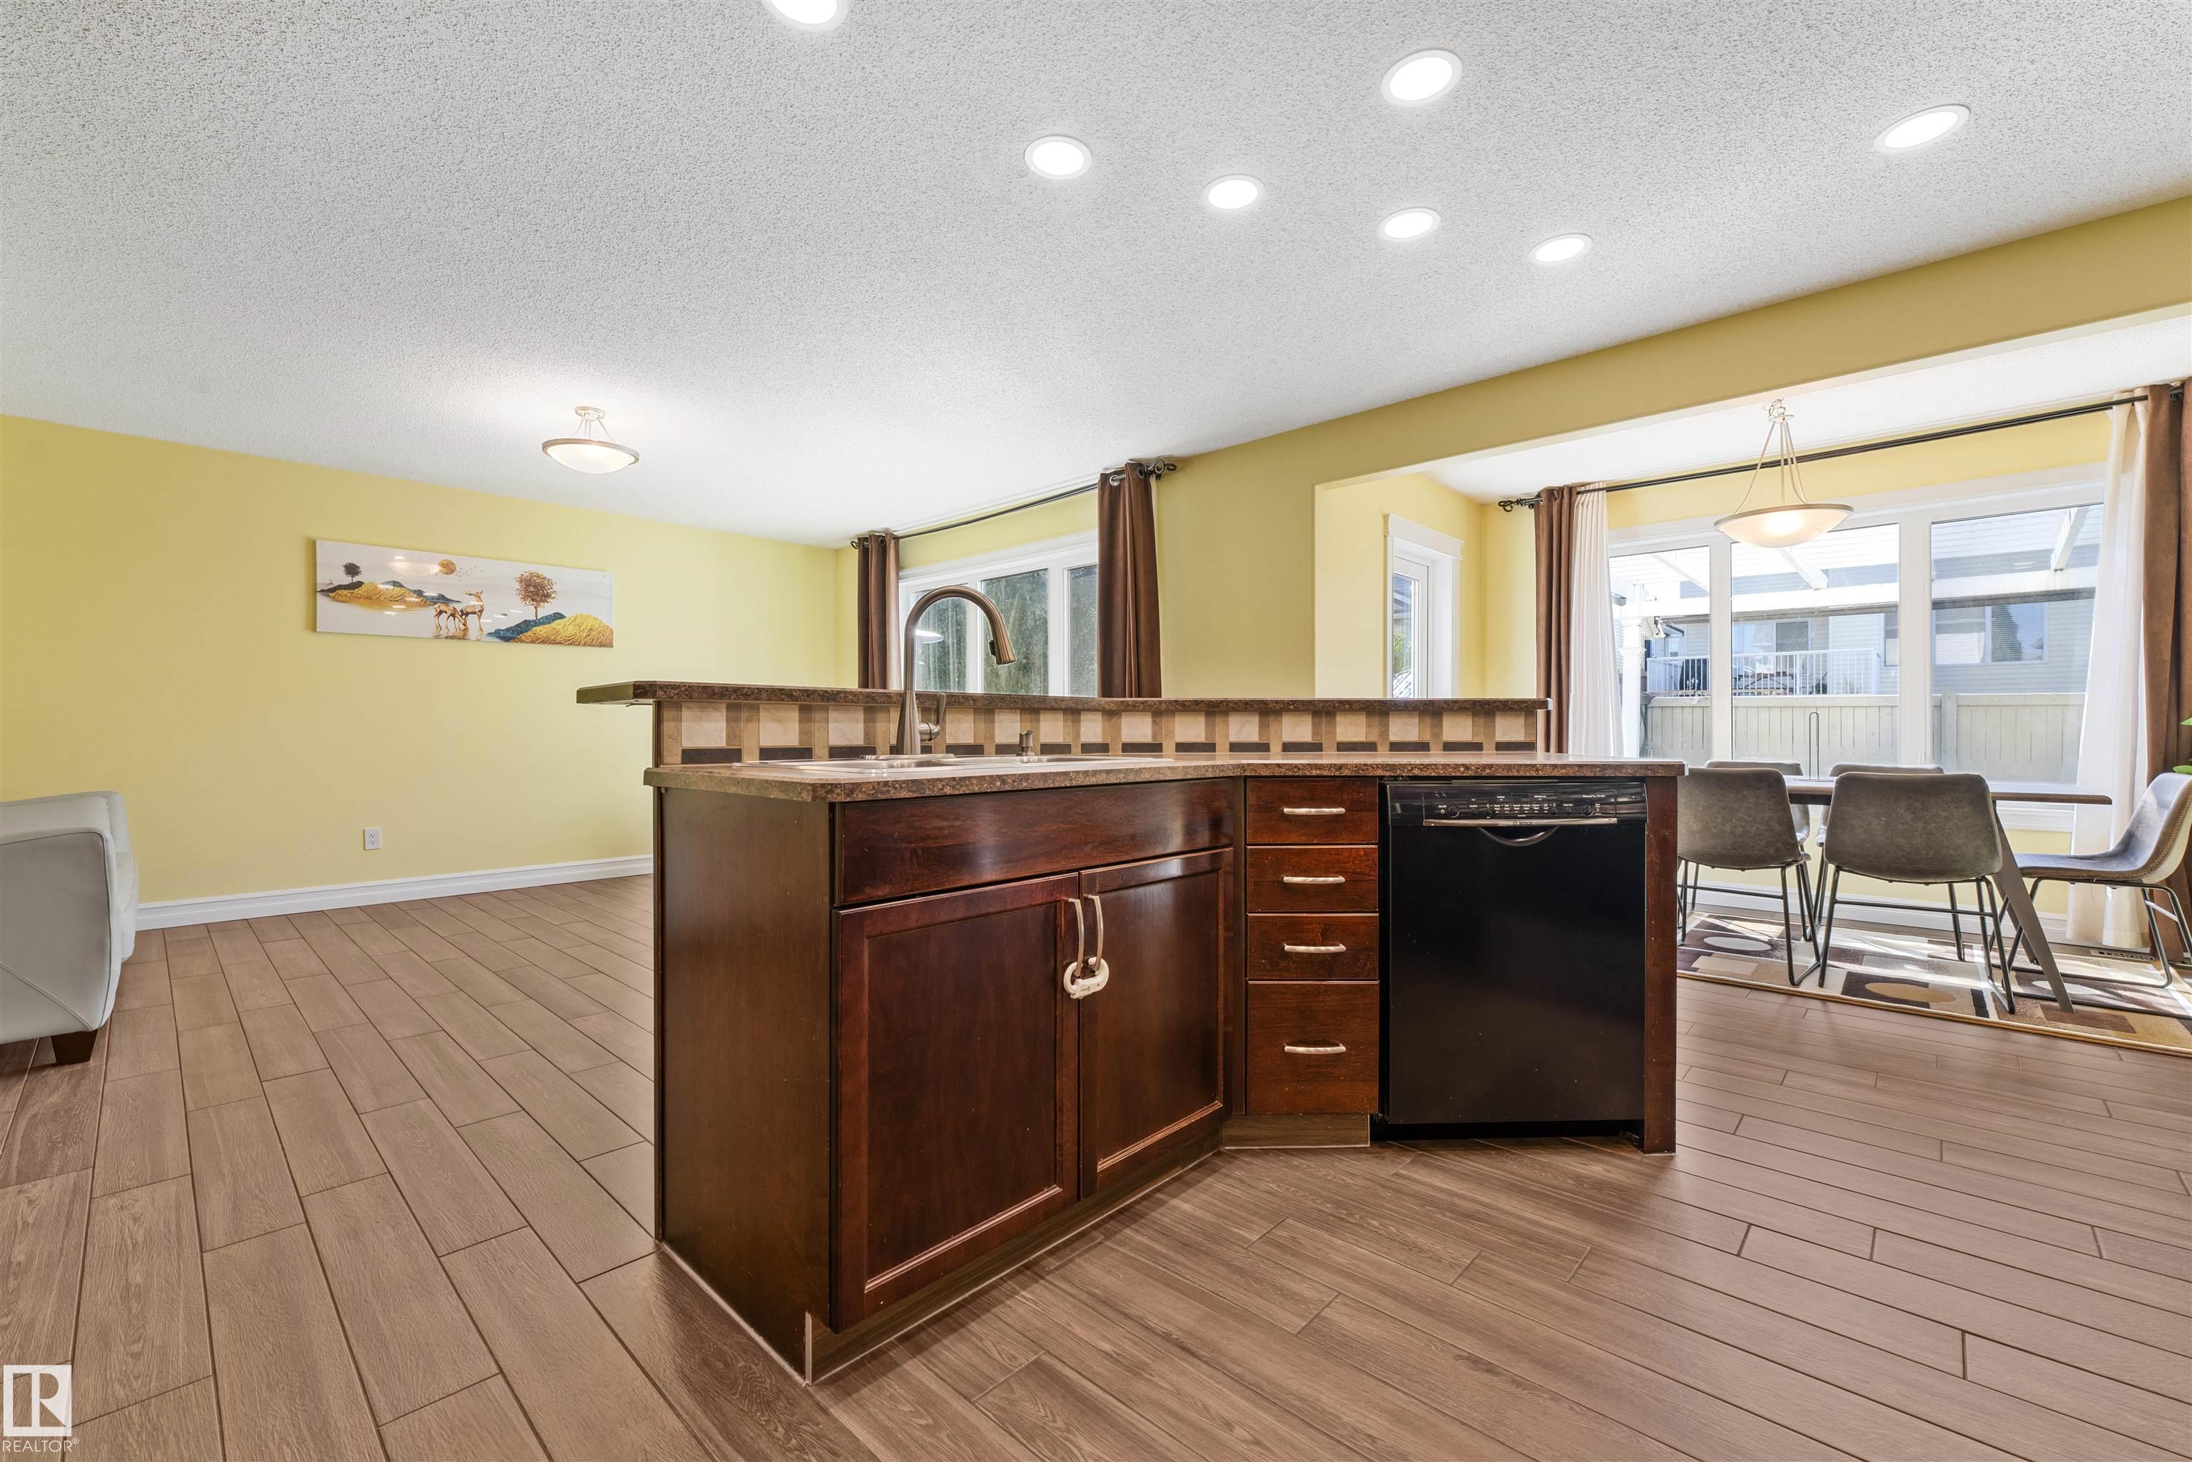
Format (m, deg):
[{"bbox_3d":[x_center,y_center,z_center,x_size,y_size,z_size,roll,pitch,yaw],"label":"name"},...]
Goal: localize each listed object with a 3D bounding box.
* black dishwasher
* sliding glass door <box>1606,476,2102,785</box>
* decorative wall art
[{"bbox_3d":[0.956,0.535,2.263,0.600,0.845,0.600,0,0,-3],"label":"black dishwasher"},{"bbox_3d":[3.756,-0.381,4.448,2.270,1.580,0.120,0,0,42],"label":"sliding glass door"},{"bbox_3d":[-3.753,-0.798,5.188,0.035,0.500,1.466,0,0,44],"label":"decorative wall art"}]

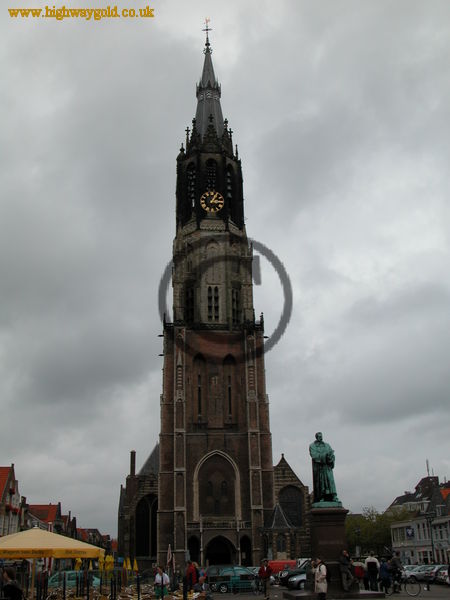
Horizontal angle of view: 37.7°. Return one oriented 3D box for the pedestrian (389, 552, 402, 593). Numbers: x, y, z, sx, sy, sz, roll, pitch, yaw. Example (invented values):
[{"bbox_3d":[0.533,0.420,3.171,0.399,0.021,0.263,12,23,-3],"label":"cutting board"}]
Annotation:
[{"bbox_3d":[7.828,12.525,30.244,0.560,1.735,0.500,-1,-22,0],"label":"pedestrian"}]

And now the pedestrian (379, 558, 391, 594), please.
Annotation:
[{"bbox_3d":[7.890,13.676,32.599,0.520,1.620,0.400,-9,-23,19],"label":"pedestrian"}]

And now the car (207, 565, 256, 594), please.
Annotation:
[{"bbox_3d":[0.709,16.315,38.573,3.900,1.480,1.680,-11,-24,23],"label":"car"}]

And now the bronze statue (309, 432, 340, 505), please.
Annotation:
[{"bbox_3d":[4.862,8.056,31.400,1.380,3.461,1.250,1,-22,-7],"label":"bronze statue"}]

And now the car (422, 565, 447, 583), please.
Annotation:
[{"bbox_3d":[16.899,22.049,52.951,1.700,1.450,4.100,17,-28,-38],"label":"car"}]

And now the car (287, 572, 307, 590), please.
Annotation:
[{"bbox_3d":[5.631,16.573,39.633,4.000,1.440,1.700,-4,-22,7],"label":"car"}]

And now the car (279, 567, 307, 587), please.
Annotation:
[{"bbox_3d":[5.612,19.056,45.772,4.100,1.470,1.700,12,-25,-29],"label":"car"}]

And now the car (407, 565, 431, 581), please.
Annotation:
[{"bbox_3d":[16.033,22.625,54.344,1.700,1.450,4.100,17,-28,-38],"label":"car"}]

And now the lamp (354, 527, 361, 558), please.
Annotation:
[{"bbox_3d":[13.421,25.552,66.850,0.500,4.600,0.500,-1,-22,0],"label":"lamp"}]

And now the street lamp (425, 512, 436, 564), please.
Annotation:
[{"bbox_3d":[18.792,22.367,59.800,0.500,5.849,0.900,-1,-22,0],"label":"street lamp"}]

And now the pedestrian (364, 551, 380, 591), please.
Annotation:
[{"bbox_3d":[7.227,13.322,32.327,0.580,1.770,0.420,0,-22,-3],"label":"pedestrian"}]

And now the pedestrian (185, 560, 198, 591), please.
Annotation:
[{"bbox_3d":[-1.471,12.348,28.823,0.420,1.750,0.500,-9,-23,19],"label":"pedestrian"}]

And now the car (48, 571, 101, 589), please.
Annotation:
[{"bbox_3d":[-10.457,19.714,46.255,3.800,1.380,1.650,-3,-22,5],"label":"car"}]

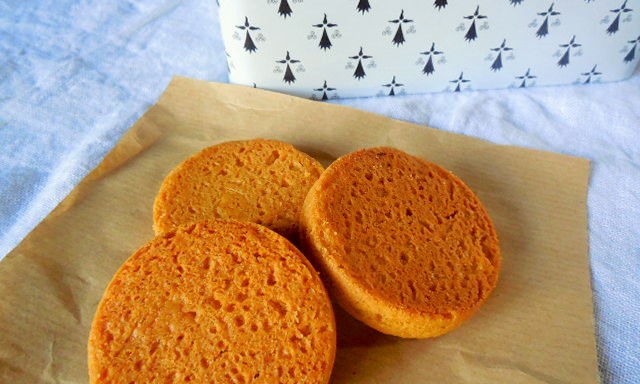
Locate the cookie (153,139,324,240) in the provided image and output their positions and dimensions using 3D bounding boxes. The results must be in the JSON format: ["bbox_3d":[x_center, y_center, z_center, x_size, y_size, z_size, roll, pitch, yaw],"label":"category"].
[{"bbox_3d":[-0.025,0.007,0.161,0.061,0.013,0.061,0,49,0],"label":"cookie"}]

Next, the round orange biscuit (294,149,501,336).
[{"bbox_3d":[0.026,0.013,0.145,0.061,0.013,0.061,13,48,-15],"label":"round orange biscuit"}]

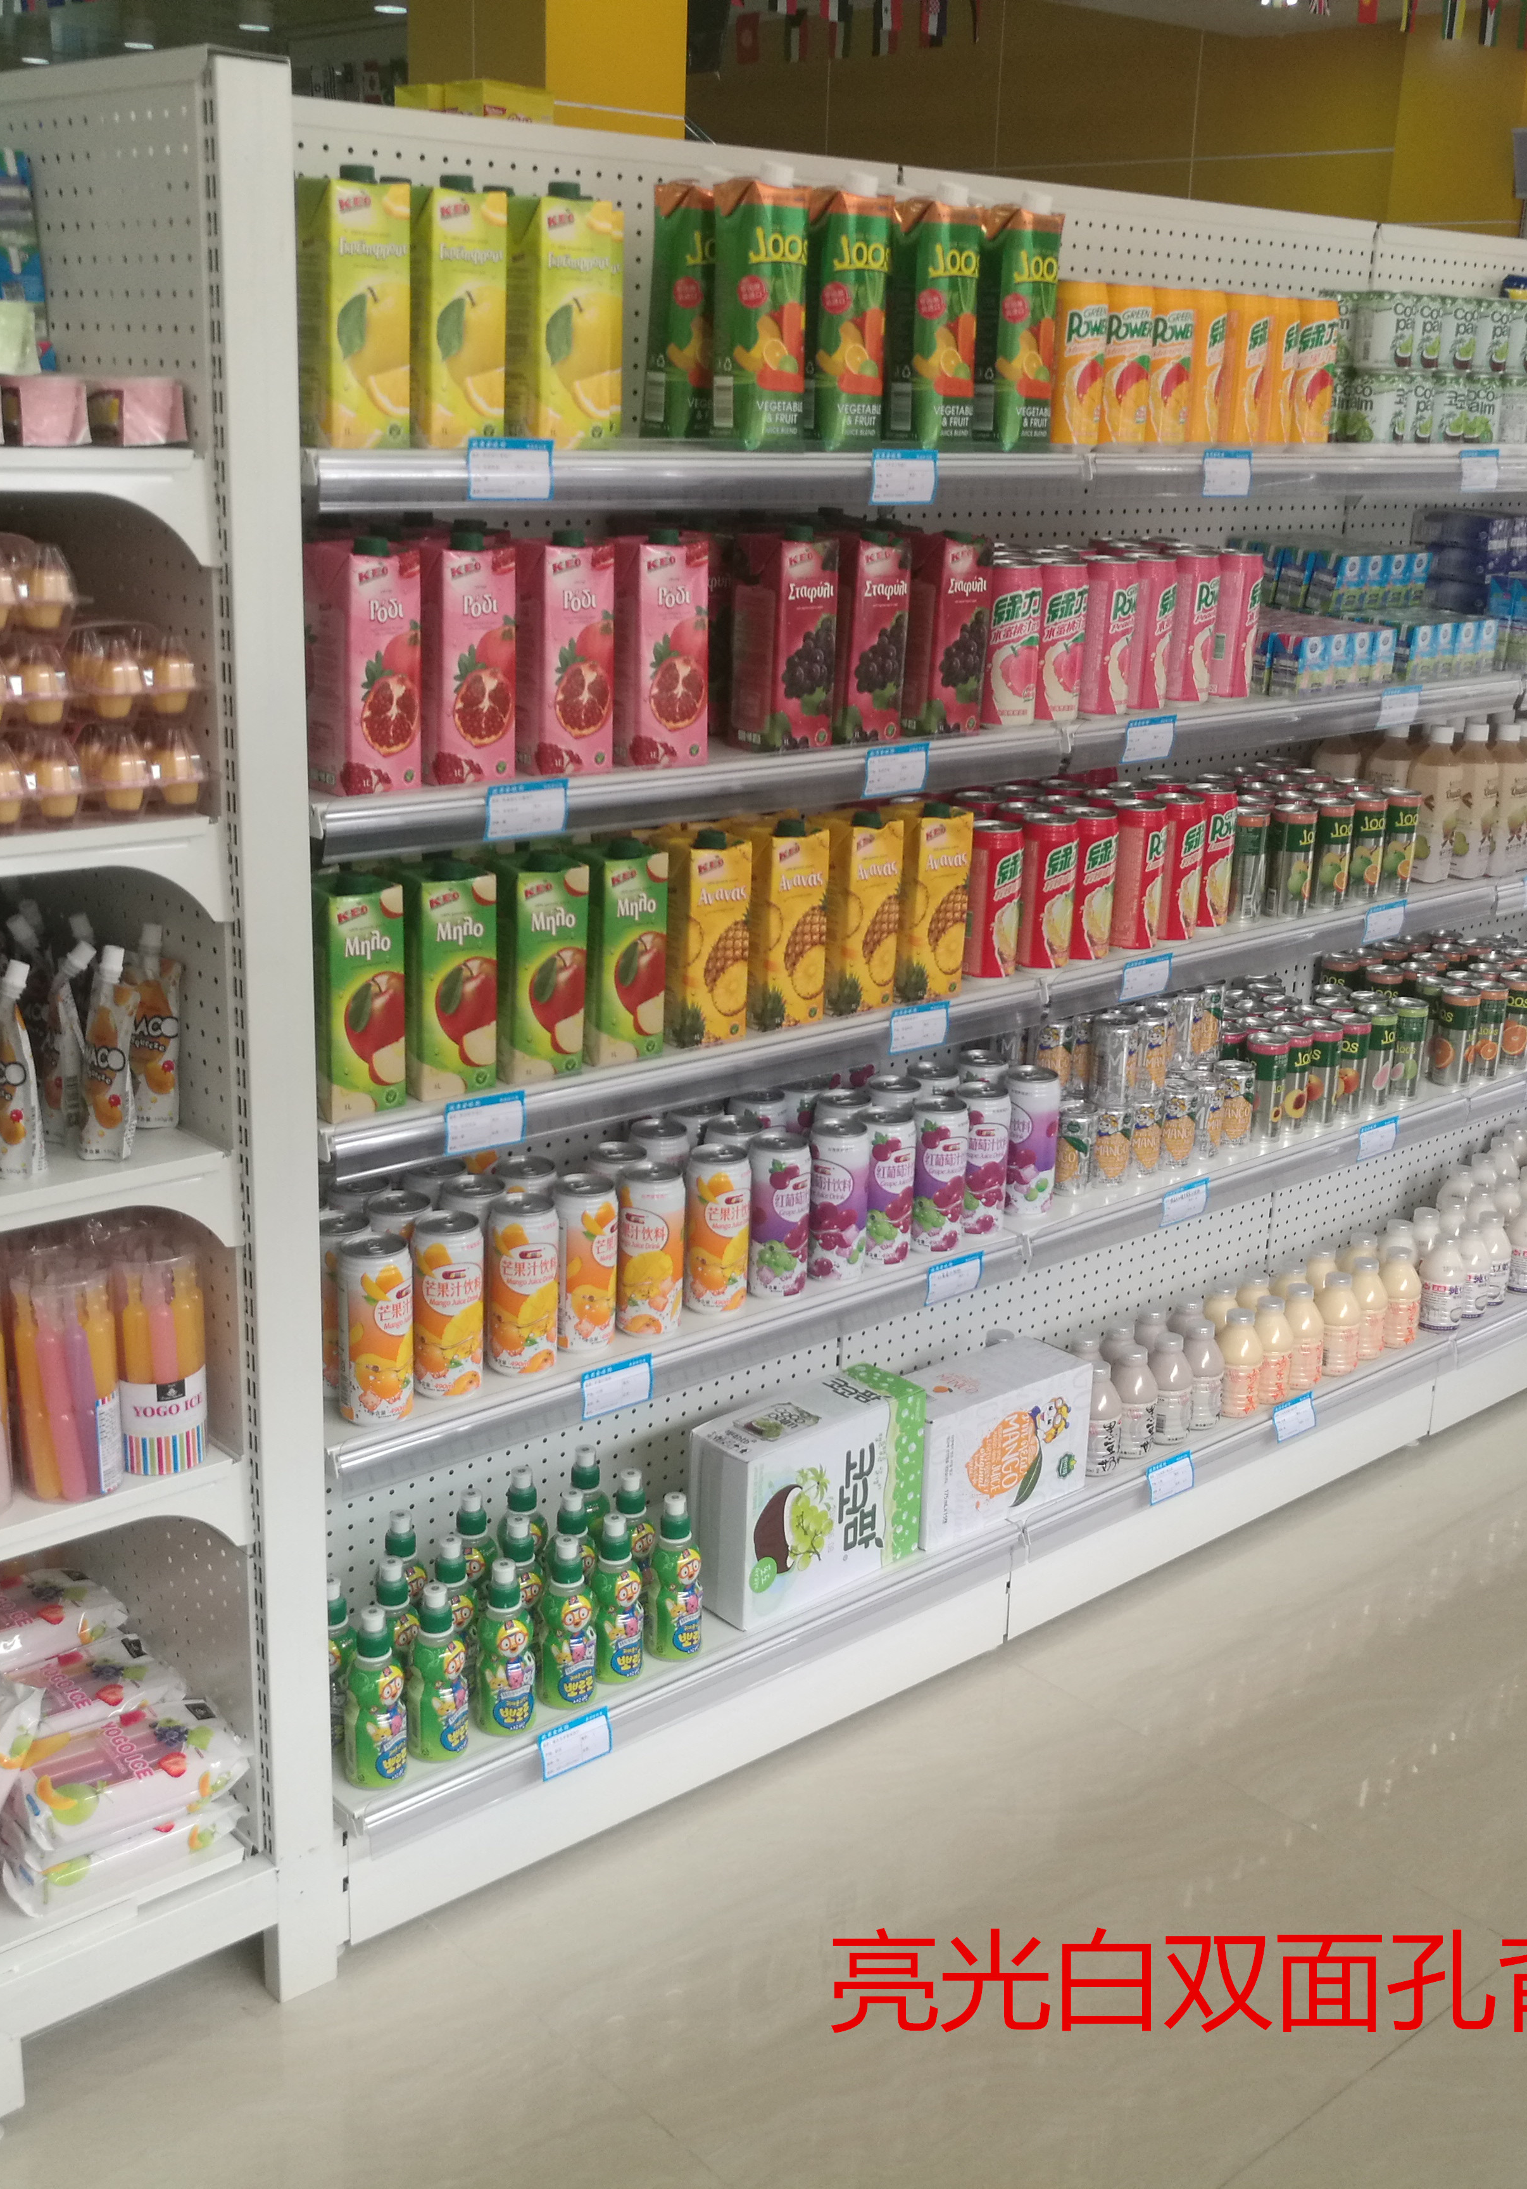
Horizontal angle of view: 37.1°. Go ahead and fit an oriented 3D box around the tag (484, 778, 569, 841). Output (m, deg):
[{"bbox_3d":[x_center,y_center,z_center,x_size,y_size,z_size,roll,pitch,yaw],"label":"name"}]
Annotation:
[{"bbox_3d":[-0.204,-0.246,1.967,0.083,0.046,0.005,-13,30,-40],"label":"tag"}]

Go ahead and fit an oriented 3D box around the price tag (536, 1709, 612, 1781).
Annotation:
[{"bbox_3d":[-0.186,0.643,2.252,0.083,0.046,0.005,-13,16,-40],"label":"price tag"}]

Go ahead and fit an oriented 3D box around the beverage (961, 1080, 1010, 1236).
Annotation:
[{"bbox_3d":[0.249,0.072,2.611,0.066,0.167,0.066,2,17,-1],"label":"beverage"}]

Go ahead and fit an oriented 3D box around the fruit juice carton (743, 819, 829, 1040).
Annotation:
[{"bbox_3d":[0.015,-0.181,2.330,0.071,0.216,0.071,-11,22,-35],"label":"fruit juice carton"}]

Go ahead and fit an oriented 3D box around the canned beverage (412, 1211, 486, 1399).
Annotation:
[{"bbox_3d":[-0.293,0.197,2.125,0.066,0.168,0.066,2,18,-1],"label":"canned beverage"}]

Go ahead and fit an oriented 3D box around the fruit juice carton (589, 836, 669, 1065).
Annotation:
[{"bbox_3d":[-0.144,-0.139,2.157,0.074,0.210,0.069,-12,22,-38],"label":"fruit juice carton"}]

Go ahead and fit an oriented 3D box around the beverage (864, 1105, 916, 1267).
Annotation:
[{"bbox_3d":[0.131,0.101,2.474,0.066,0.168,0.066,2,18,-1],"label":"beverage"}]

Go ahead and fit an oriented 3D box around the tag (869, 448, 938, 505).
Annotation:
[{"bbox_3d":[0.134,-0.584,2.155,0.084,0.048,0.005,-13,28,-39],"label":"tag"}]

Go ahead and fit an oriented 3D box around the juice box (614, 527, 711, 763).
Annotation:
[{"bbox_3d":[-0.100,-0.418,2.118,0.071,0.216,0.071,-8,21,-29],"label":"juice box"}]

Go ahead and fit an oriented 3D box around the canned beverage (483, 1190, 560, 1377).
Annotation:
[{"bbox_3d":[-0.232,0.184,2.201,0.067,0.166,0.067,2,17,-1],"label":"canned beverage"}]

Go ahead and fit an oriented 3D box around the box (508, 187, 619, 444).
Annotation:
[{"bbox_3d":[-0.183,-0.672,1.974,0.072,0.214,0.073,-12,22,-37],"label":"box"}]

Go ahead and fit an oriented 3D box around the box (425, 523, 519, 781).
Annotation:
[{"bbox_3d":[-0.271,-0.387,2.003,0.072,0.213,0.073,-12,22,-37],"label":"box"}]

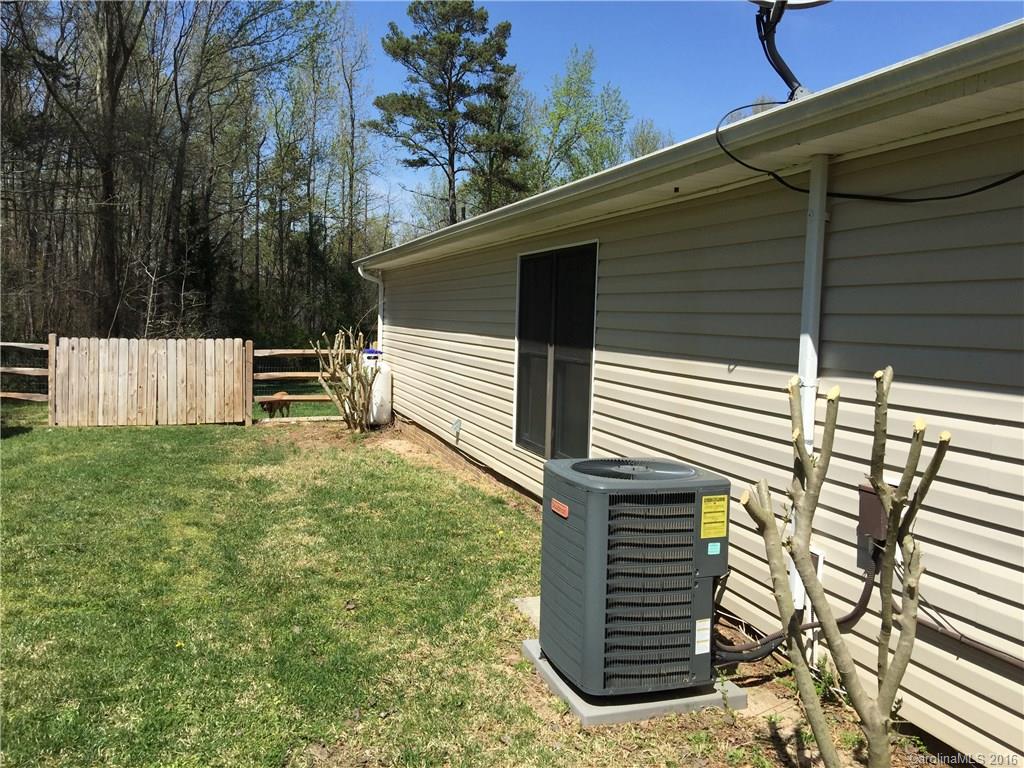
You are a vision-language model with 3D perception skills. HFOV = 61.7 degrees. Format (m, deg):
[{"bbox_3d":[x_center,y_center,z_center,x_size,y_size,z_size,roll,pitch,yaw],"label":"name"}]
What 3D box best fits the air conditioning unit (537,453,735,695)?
[{"bbox_3d":[0.550,0.873,4.141,0.688,0.938,0.718,0,5,-18],"label":"air conditioning unit"}]

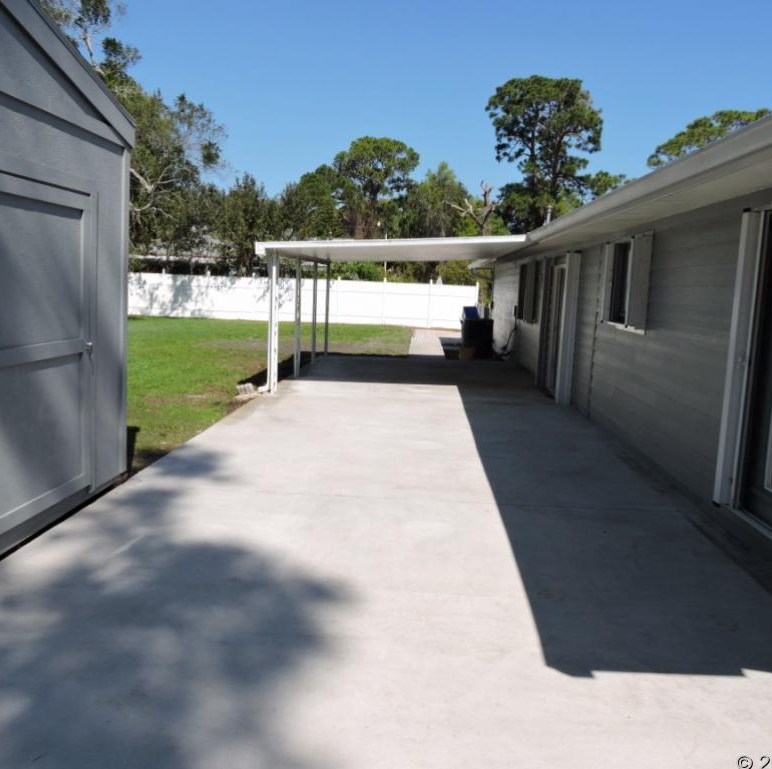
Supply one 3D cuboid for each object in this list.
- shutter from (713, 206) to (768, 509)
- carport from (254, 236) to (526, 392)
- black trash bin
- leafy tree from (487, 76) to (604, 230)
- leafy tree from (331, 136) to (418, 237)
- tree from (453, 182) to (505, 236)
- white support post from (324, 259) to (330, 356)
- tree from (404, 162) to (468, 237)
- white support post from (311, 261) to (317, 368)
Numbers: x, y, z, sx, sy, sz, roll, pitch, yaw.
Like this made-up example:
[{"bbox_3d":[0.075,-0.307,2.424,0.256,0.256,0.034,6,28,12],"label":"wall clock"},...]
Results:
[{"bbox_3d":[2.424,-0.149,4.833,0.145,2.030,0.125,3,8,3],"label":"shutter"},{"bbox_3d":[0.191,-1.394,13.340,3.800,2.430,6.500,3,8,3],"label":"carport"},{"bbox_3d":[2.265,-1.281,17.696,0.730,1.200,0.750,3,8,3],"label":"black trash bin"},{"bbox_3d":[10.288,-12.574,48.310,8.100,15.975,7.800,3,8,3],"label":"leafy tree"},{"bbox_3d":[-0.915,-11.492,51.037,6.300,12.203,6.200,3,8,3],"label":"leafy tree"},{"bbox_3d":[4.395,-6.473,35.279,2.600,6.924,2.400,3,8,3],"label":"tree"},{"bbox_3d":[-1.336,-1.768,16.498,0.080,2.200,0.080,3,8,3],"label":"white support post"},{"bbox_3d":[2.652,-8.310,41.182,4.000,8.838,4.000,3,8,3],"label":"tree"},{"bbox_3d":[-1.449,-1.446,14.274,0.080,2.150,0.080,3,8,3],"label":"white support post"}]

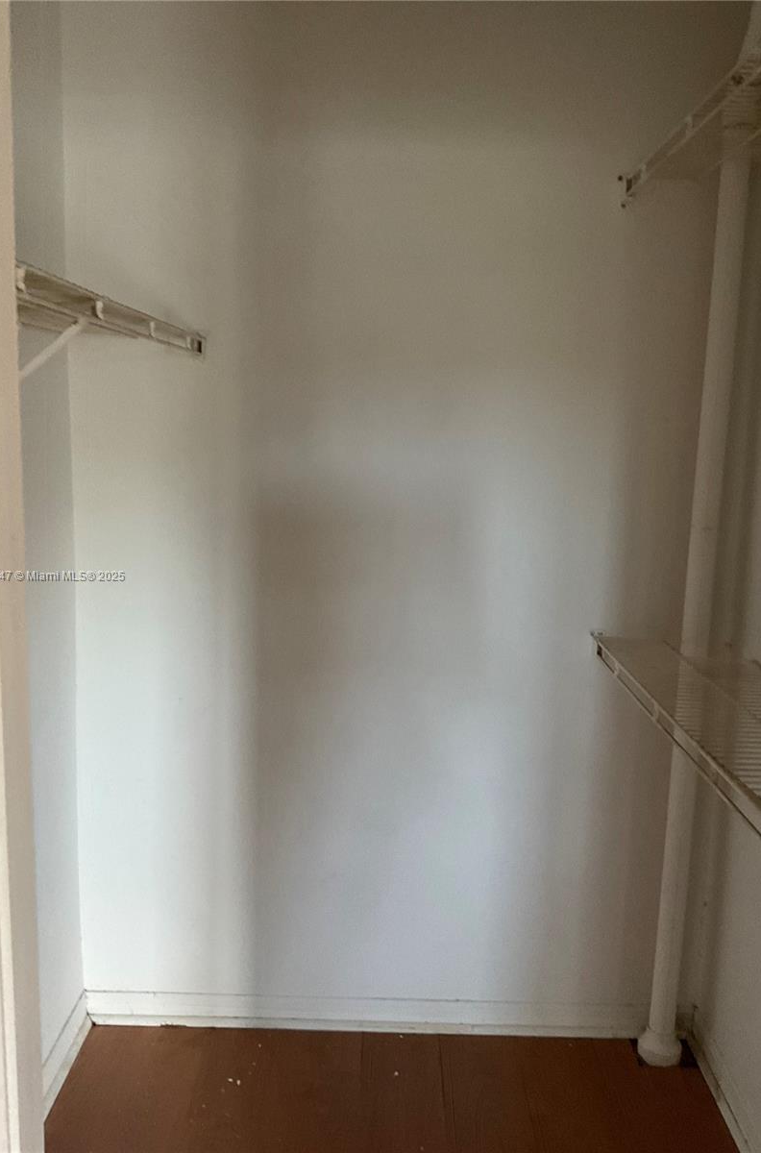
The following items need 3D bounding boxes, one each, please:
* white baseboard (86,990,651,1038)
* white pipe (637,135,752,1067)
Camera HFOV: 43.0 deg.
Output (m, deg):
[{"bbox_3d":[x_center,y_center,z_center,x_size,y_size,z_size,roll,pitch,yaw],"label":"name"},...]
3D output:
[{"bbox_3d":[0.013,1.078,2.384,1.465,0.089,0.020,2,9,0],"label":"white baseboard"},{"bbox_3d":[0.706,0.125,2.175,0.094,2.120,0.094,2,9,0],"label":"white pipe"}]

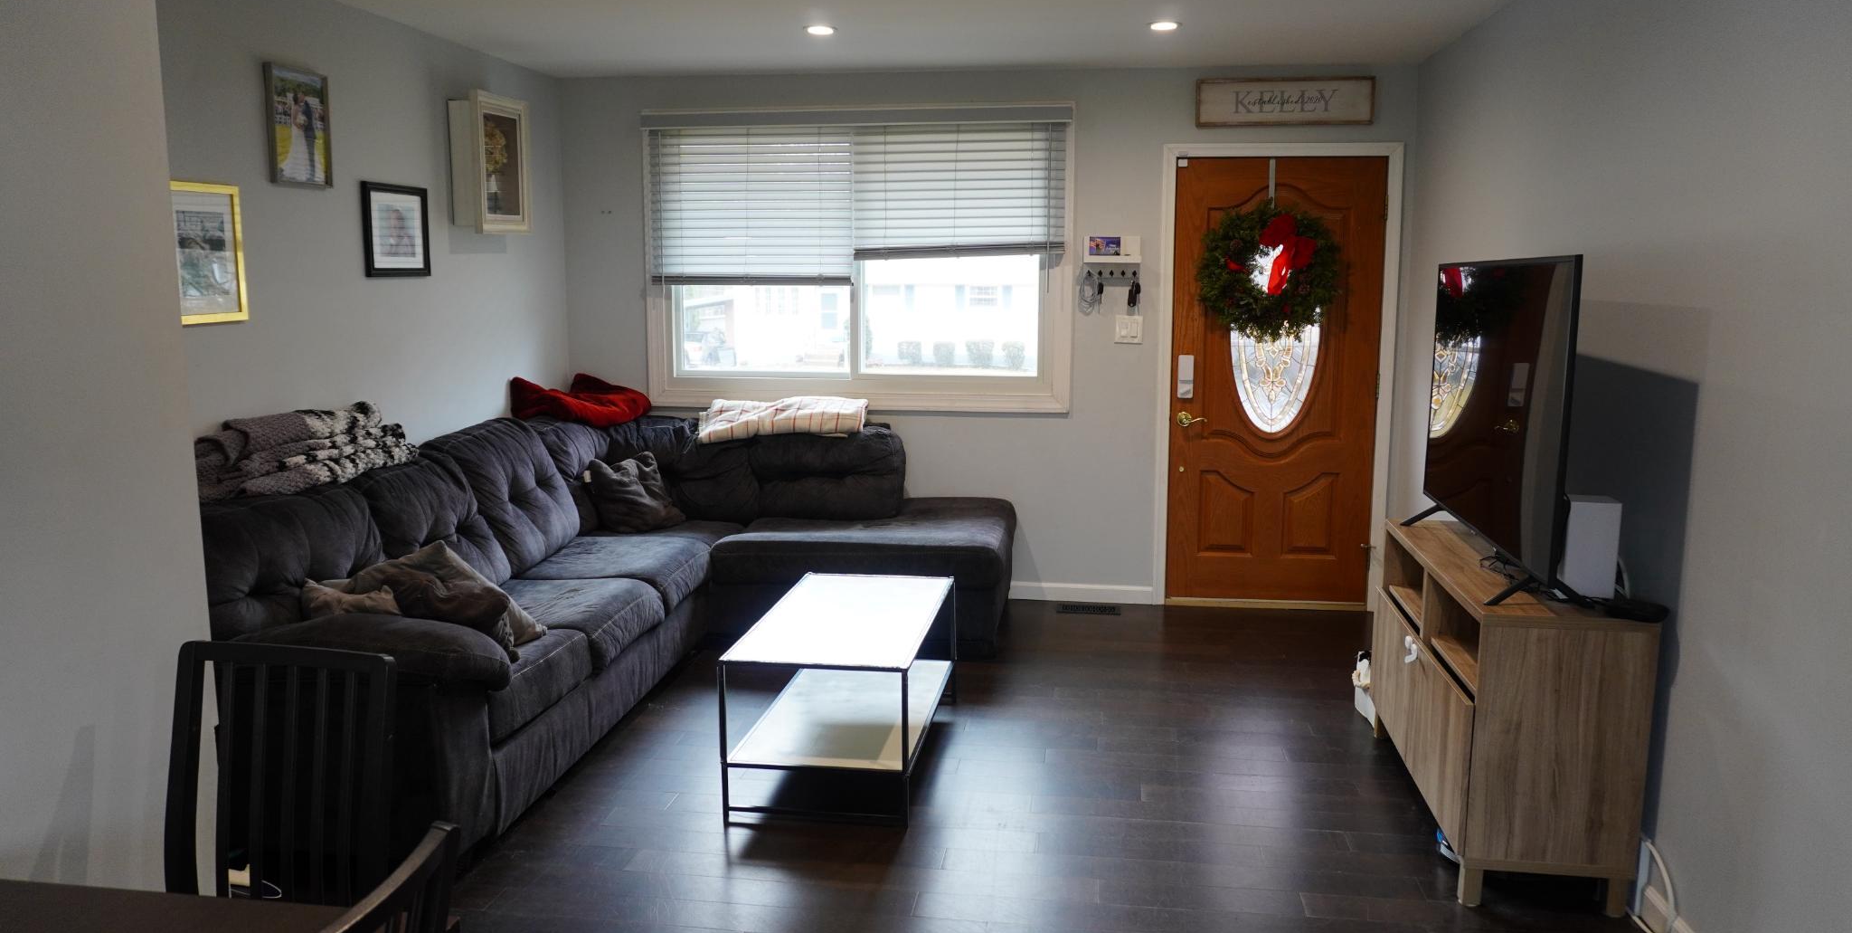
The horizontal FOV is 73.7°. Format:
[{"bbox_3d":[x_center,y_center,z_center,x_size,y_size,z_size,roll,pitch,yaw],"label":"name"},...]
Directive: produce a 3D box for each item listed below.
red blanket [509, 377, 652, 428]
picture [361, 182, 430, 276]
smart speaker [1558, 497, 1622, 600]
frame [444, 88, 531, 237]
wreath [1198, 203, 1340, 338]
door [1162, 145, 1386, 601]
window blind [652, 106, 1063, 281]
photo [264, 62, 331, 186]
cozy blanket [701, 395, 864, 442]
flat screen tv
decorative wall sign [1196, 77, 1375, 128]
[{"bbox_3d":[-1.578,-0.302,5.679,0.420,0.210,0.630,2,9,9],"label":"red blanket"},{"bbox_3d":[-1.967,-0.873,4.596,0.028,0.338,0.390,2,9,9],"label":"picture"},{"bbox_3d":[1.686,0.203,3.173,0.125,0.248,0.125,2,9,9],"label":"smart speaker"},{"bbox_3d":[-1.826,-1.253,5.173,0.136,0.565,0.427,1,9,8],"label":"frame"},{"bbox_3d":[1.504,-0.868,5.463,0.597,0.597,0.150,2,9,9],"label":"wreath"},{"bbox_3d":[1.592,-0.373,5.658,0.913,2.029,0.050,1,9,8],"label":"door"},{"bbox_3d":[-0.345,-1.248,5.757,2.023,0.800,0.080,1,9,8],"label":"window blind"},{"bbox_3d":[-2.051,-1.105,4.040,0.030,0.373,0.293,1,9,8],"label":"photo"},{"bbox_3d":[-0.654,-0.219,5.652,0.760,0.185,0.390,2,9,9],"label":"cozy blanket"},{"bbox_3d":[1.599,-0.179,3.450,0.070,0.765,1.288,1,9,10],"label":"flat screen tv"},{"bbox_3d":[1.574,-1.599,5.410,0.762,0.210,0.030,2,9,9],"label":"decorative wall sign"}]

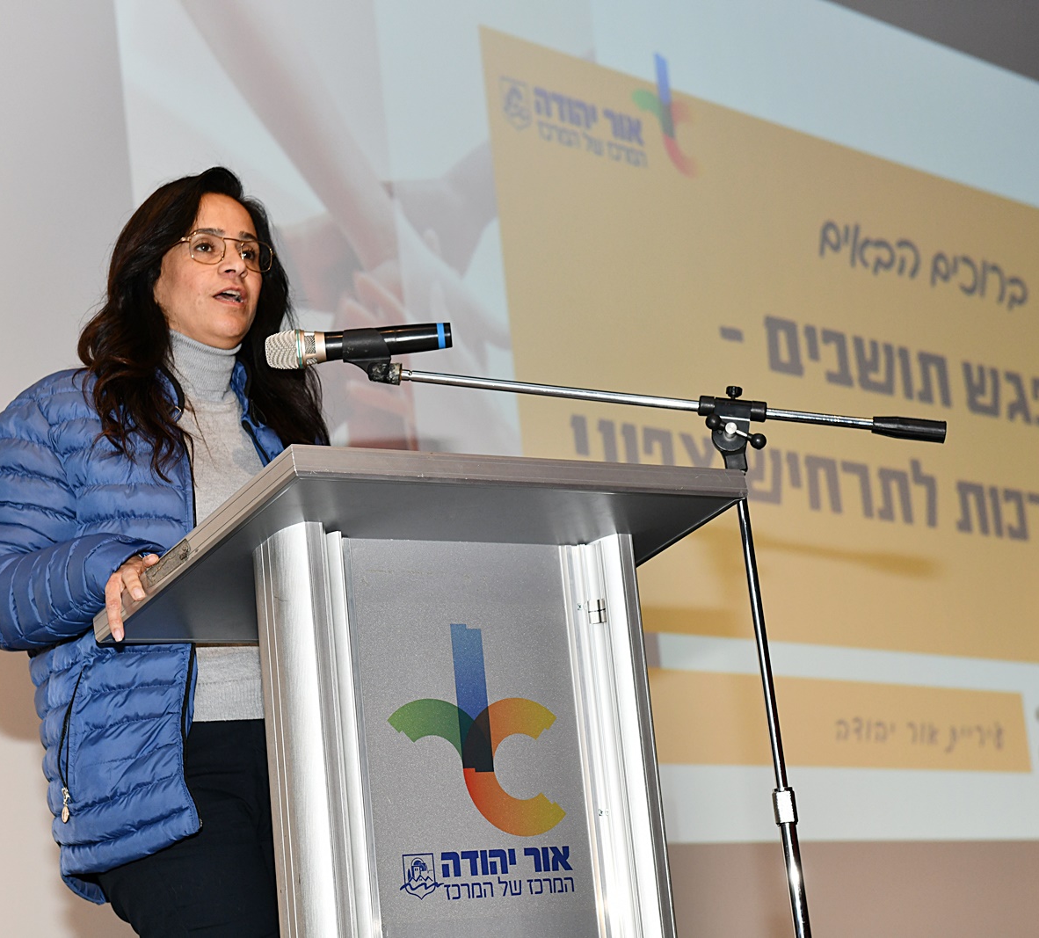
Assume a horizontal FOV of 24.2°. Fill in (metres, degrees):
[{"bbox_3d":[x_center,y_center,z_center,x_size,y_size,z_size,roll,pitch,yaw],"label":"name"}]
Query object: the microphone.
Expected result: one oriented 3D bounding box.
[{"bbox_3d":[-0.216,-0.168,3.250,0.251,0.052,0.052,-5,-13,-3],"label":"microphone"}]

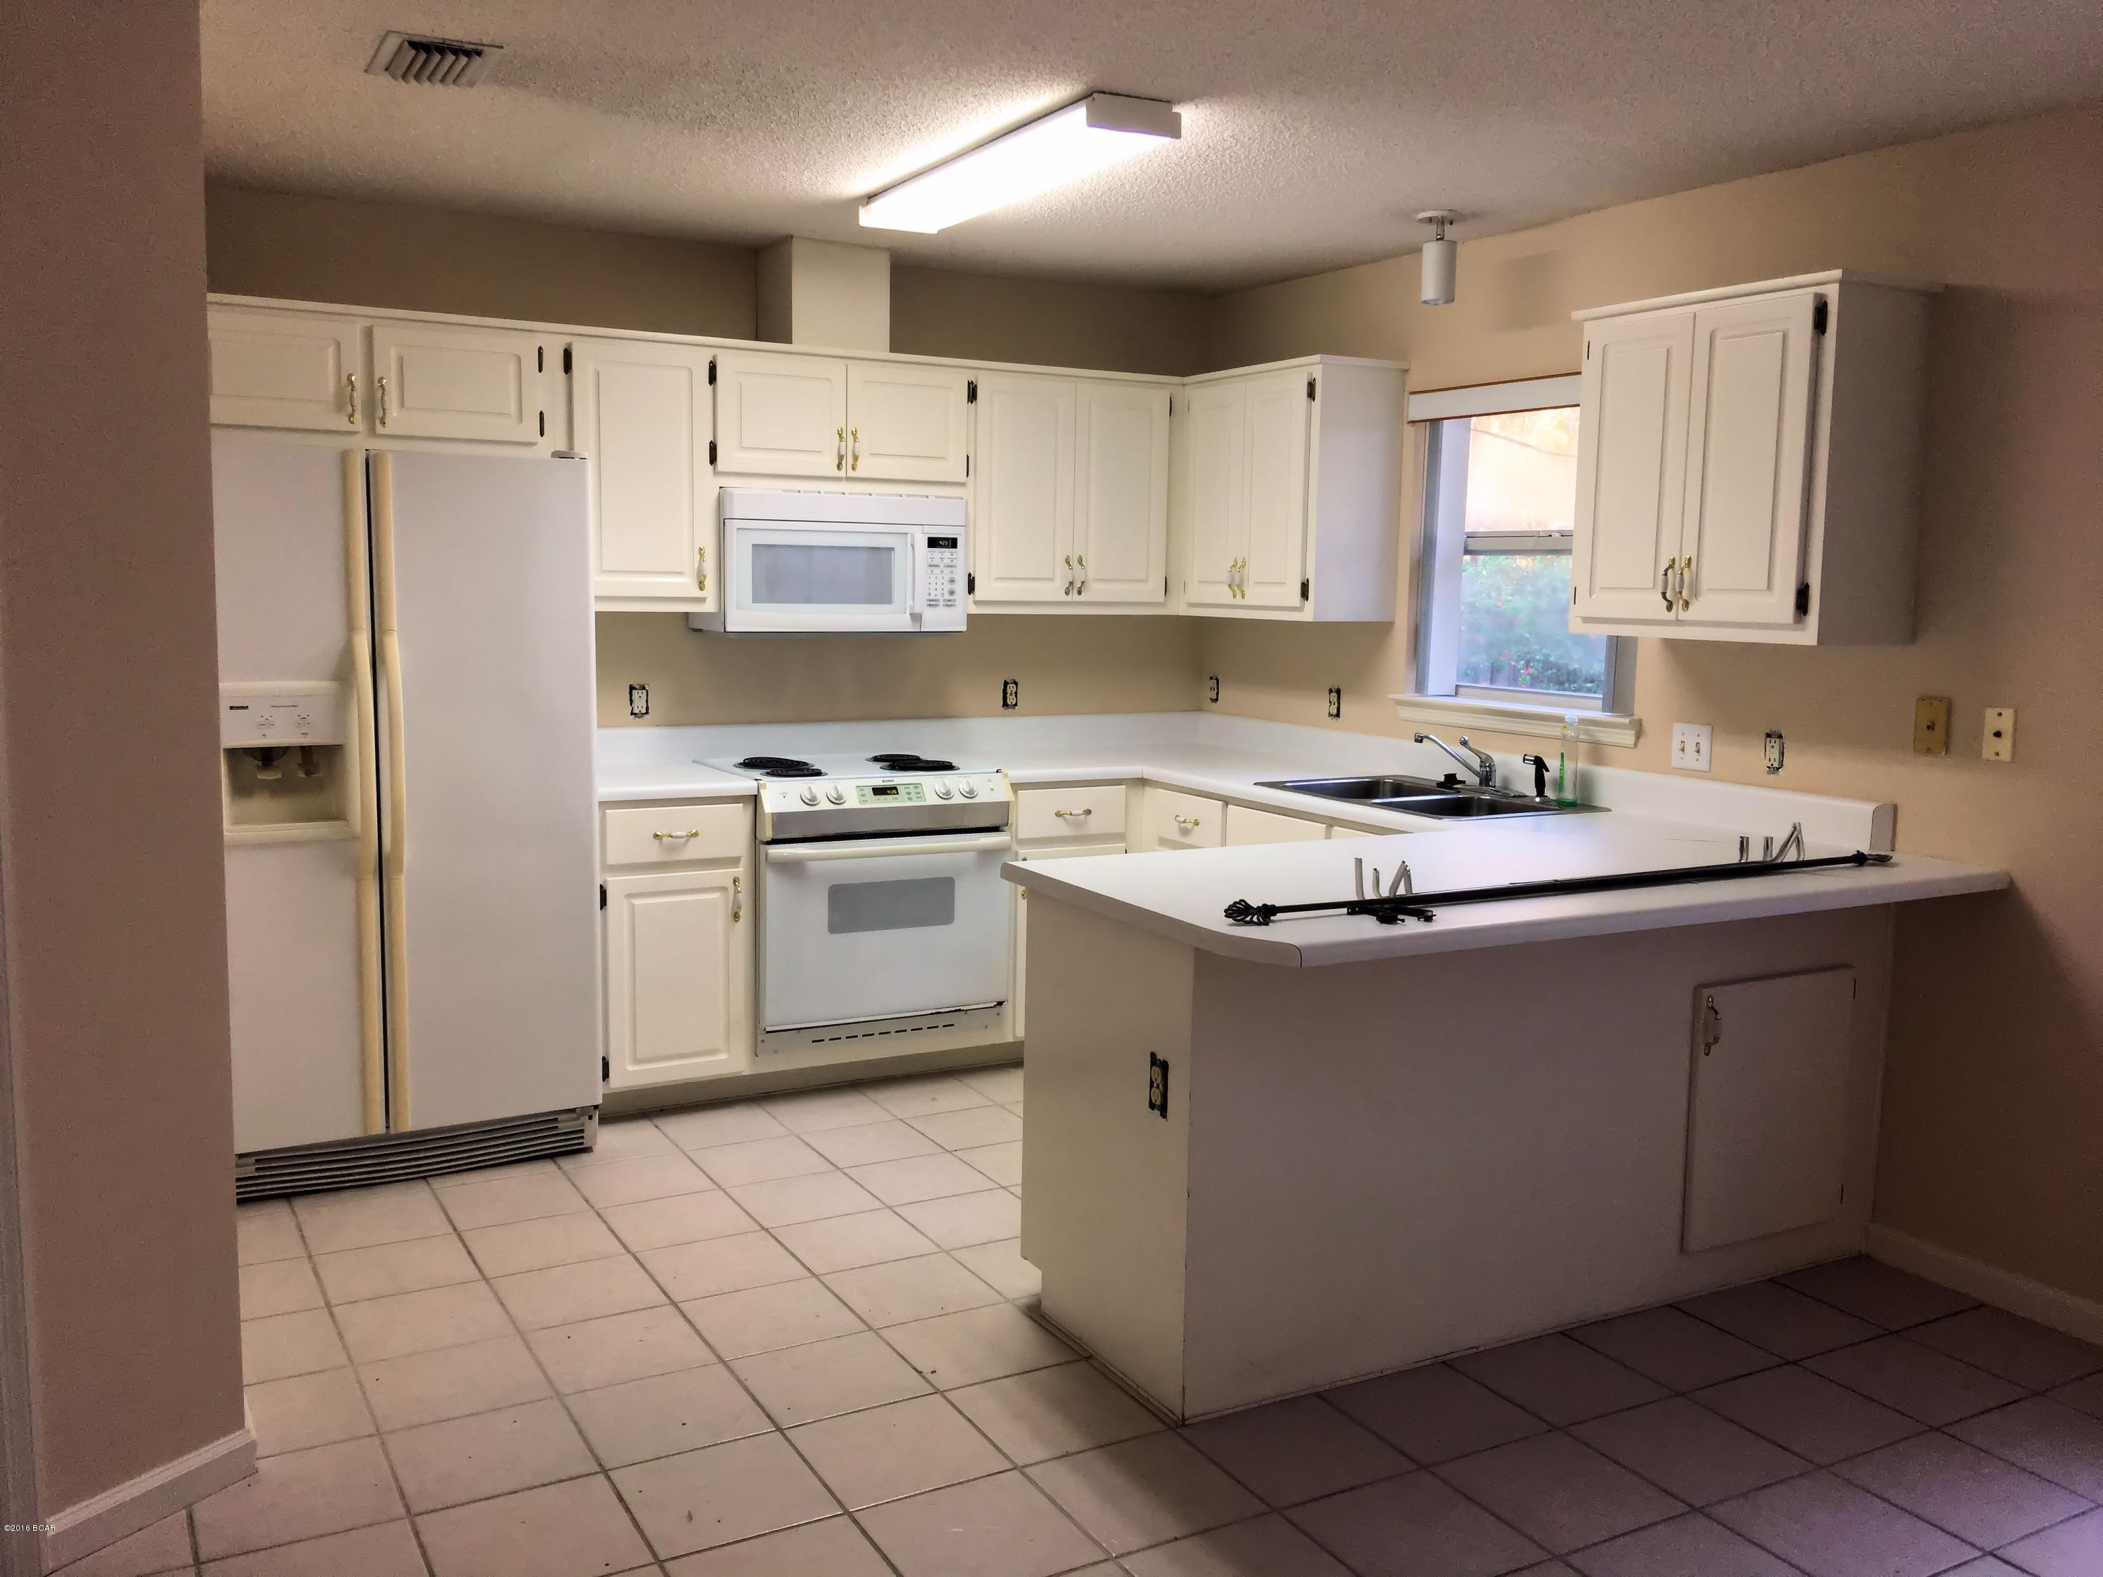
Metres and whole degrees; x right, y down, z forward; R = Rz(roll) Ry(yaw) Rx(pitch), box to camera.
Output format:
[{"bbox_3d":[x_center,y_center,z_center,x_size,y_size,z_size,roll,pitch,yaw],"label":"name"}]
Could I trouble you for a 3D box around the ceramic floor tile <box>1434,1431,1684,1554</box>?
[{"bbox_3d":[0.838,1.161,2.912,0.291,0.010,0.291,-3,8,-29],"label":"ceramic floor tile"}]

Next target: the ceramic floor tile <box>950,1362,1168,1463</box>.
[{"bbox_3d":[0.009,1.114,3.145,0.302,0.010,0.302,-3,7,-29],"label":"ceramic floor tile"}]

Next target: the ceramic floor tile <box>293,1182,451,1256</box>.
[{"bbox_3d":[-1.544,0.995,4.029,0.302,0.010,0.302,-3,7,-29],"label":"ceramic floor tile"}]

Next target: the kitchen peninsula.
[{"bbox_3d":[0.941,0.608,3.634,1.891,0.927,0.949,-3,8,-29],"label":"kitchen peninsula"}]

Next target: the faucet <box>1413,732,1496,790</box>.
[{"bbox_3d":[1.100,-0.074,4.791,0.251,0.156,0.080,-2,7,-21],"label":"faucet"}]

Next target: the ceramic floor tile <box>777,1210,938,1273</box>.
[{"bbox_3d":[-0.440,1.014,3.934,0.298,0.012,0.298,-3,8,-29],"label":"ceramic floor tile"}]

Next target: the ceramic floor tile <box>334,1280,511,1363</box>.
[{"bbox_3d":[-1.242,1.056,3.500,0.291,0.010,0.291,-3,8,-29],"label":"ceramic floor tile"}]

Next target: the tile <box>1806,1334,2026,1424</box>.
[{"bbox_3d":[1.639,1.125,3.356,0.295,0.010,0.295,-3,8,-29],"label":"tile"}]

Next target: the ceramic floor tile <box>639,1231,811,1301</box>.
[{"bbox_3d":[-0.708,1.036,3.808,0.300,0.010,0.300,-3,8,-29],"label":"ceramic floor tile"}]

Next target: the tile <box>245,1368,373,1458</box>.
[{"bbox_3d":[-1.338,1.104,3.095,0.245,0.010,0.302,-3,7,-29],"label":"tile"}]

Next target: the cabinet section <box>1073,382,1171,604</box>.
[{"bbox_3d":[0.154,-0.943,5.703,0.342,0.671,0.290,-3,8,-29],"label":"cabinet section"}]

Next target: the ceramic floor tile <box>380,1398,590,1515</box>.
[{"bbox_3d":[-0.945,1.124,2.964,0.302,0.010,0.302,-3,7,-29],"label":"ceramic floor tile"}]

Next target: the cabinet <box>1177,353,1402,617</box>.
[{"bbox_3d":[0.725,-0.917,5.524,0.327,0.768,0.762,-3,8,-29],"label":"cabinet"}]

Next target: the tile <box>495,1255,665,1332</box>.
[{"bbox_3d":[-0.976,1.042,3.645,0.295,0.010,0.295,-3,8,-29],"label":"tile"}]

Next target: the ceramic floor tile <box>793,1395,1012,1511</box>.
[{"bbox_3d":[-0.260,1.128,2.996,0.302,0.010,0.302,-3,7,-29],"label":"ceramic floor tile"}]

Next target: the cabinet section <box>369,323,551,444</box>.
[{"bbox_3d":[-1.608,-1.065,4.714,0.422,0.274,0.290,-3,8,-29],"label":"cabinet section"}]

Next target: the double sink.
[{"bbox_3d":[1.009,0.111,4.777,0.559,0.180,0.838,-3,8,-29],"label":"double sink"}]

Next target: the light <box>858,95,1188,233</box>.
[{"bbox_3d":[-0.117,-1.468,4.199,0.226,0.073,1.224,-3,8,-29],"label":"light"}]

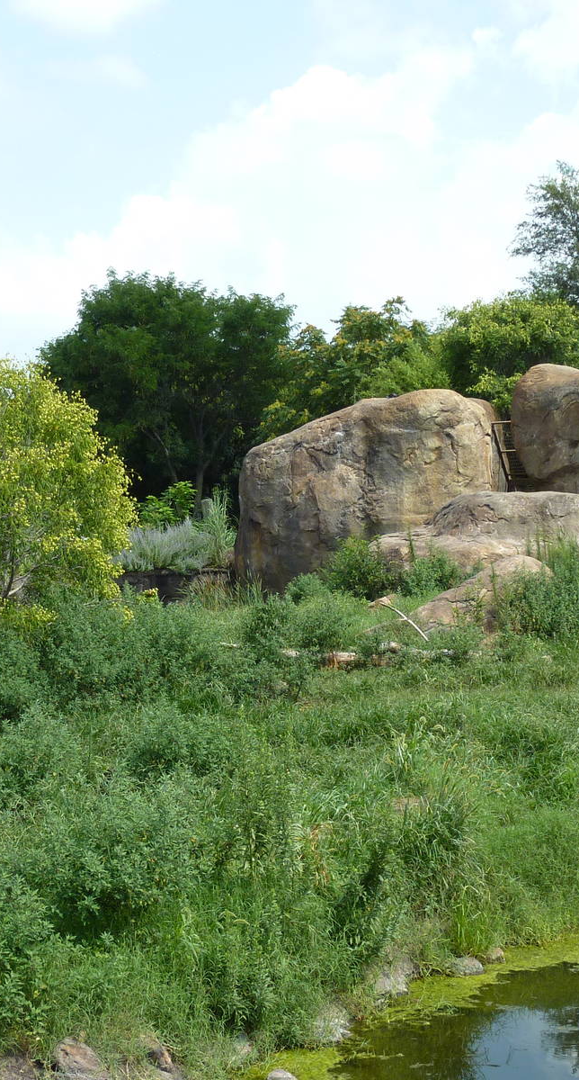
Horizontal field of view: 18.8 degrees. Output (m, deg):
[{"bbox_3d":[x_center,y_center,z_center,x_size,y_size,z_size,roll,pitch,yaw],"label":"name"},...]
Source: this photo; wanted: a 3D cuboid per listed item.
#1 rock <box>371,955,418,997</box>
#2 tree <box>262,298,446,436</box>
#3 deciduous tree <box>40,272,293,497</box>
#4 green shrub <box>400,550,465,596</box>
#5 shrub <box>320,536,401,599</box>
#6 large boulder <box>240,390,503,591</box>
[{"bbox_3d":[0.753,3.119,12.500,0.340,0.280,0.320,-1,1,0],"label":"rock"},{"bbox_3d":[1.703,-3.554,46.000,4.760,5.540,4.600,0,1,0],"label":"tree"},{"bbox_3d":[-3.314,-3.889,47.000,6.900,6.500,6.600,-1,1,0],"label":"deciduous tree"},{"bbox_3d":[2.463,0.589,30.000,1.100,0.800,1.000,-1,1,0],"label":"green shrub"},{"bbox_3d":[1.329,0.534,32.500,1.480,1.190,1.400,0,1,0],"label":"shrub"},{"bbox_3d":[1.668,-0.977,37.000,5.580,4.270,4.600,0,1,0],"label":"large boulder"}]

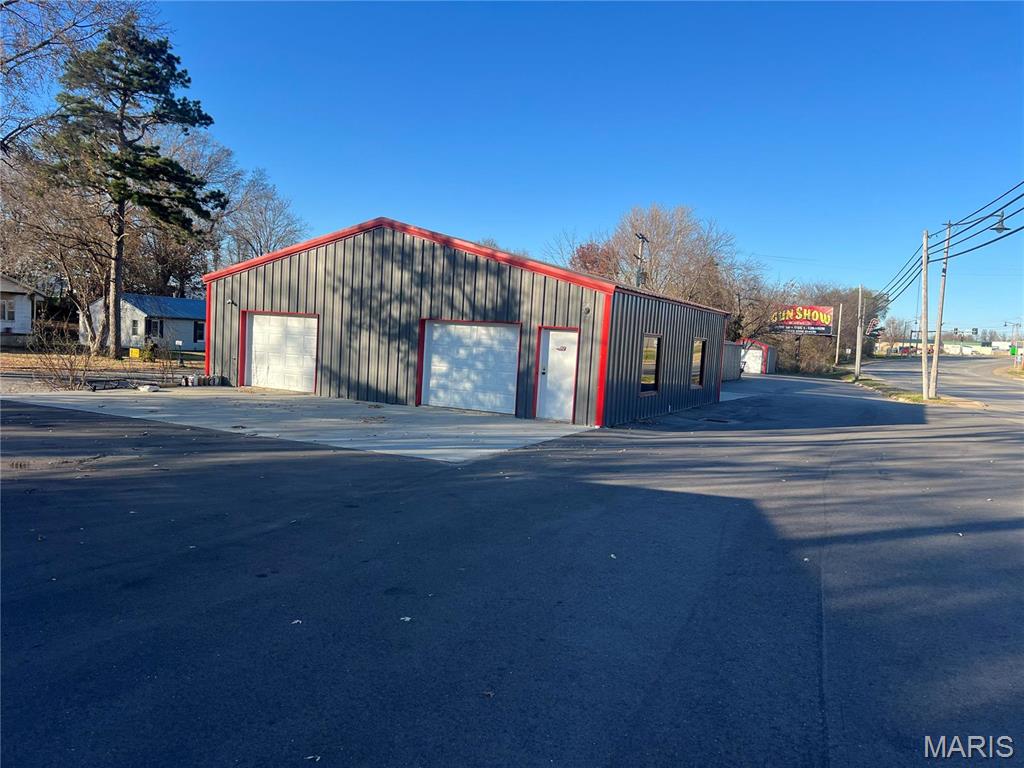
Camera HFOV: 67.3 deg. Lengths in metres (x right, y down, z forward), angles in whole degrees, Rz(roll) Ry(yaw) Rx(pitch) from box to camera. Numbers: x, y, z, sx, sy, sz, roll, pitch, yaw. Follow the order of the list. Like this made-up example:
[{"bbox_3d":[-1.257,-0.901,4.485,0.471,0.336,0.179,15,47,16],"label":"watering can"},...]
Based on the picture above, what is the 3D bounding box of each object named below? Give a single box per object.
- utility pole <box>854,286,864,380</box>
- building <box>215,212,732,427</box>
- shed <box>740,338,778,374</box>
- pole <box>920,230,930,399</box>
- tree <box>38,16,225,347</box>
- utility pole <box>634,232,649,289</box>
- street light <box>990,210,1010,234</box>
[{"bbox_3d":[29.217,-4.322,64.758,0.320,7.897,0.320,1,4,18],"label":"utility pole"},{"bbox_3d":[-0.594,-2.020,24.888,12.574,4.625,12.261,5,4,27],"label":"building"},{"bbox_3d":[21.422,-2.464,68.288,3.720,3.200,5.800,5,4,27],"label":"shed"},{"bbox_3d":[20.463,-3.373,38.047,0.330,8.259,0.330,0,4,18],"label":"pole"},{"bbox_3d":[-18.645,-9.616,37.987,8.800,16.738,8.600,2,4,-18],"label":"tree"},{"bbox_3d":[8.646,-5.646,53.295,0.700,9.622,2.700,5,4,27],"label":"utility pole"},{"bbox_3d":[24.454,-8.084,38.500,0.980,1.200,0.980,4,4,18],"label":"street light"}]

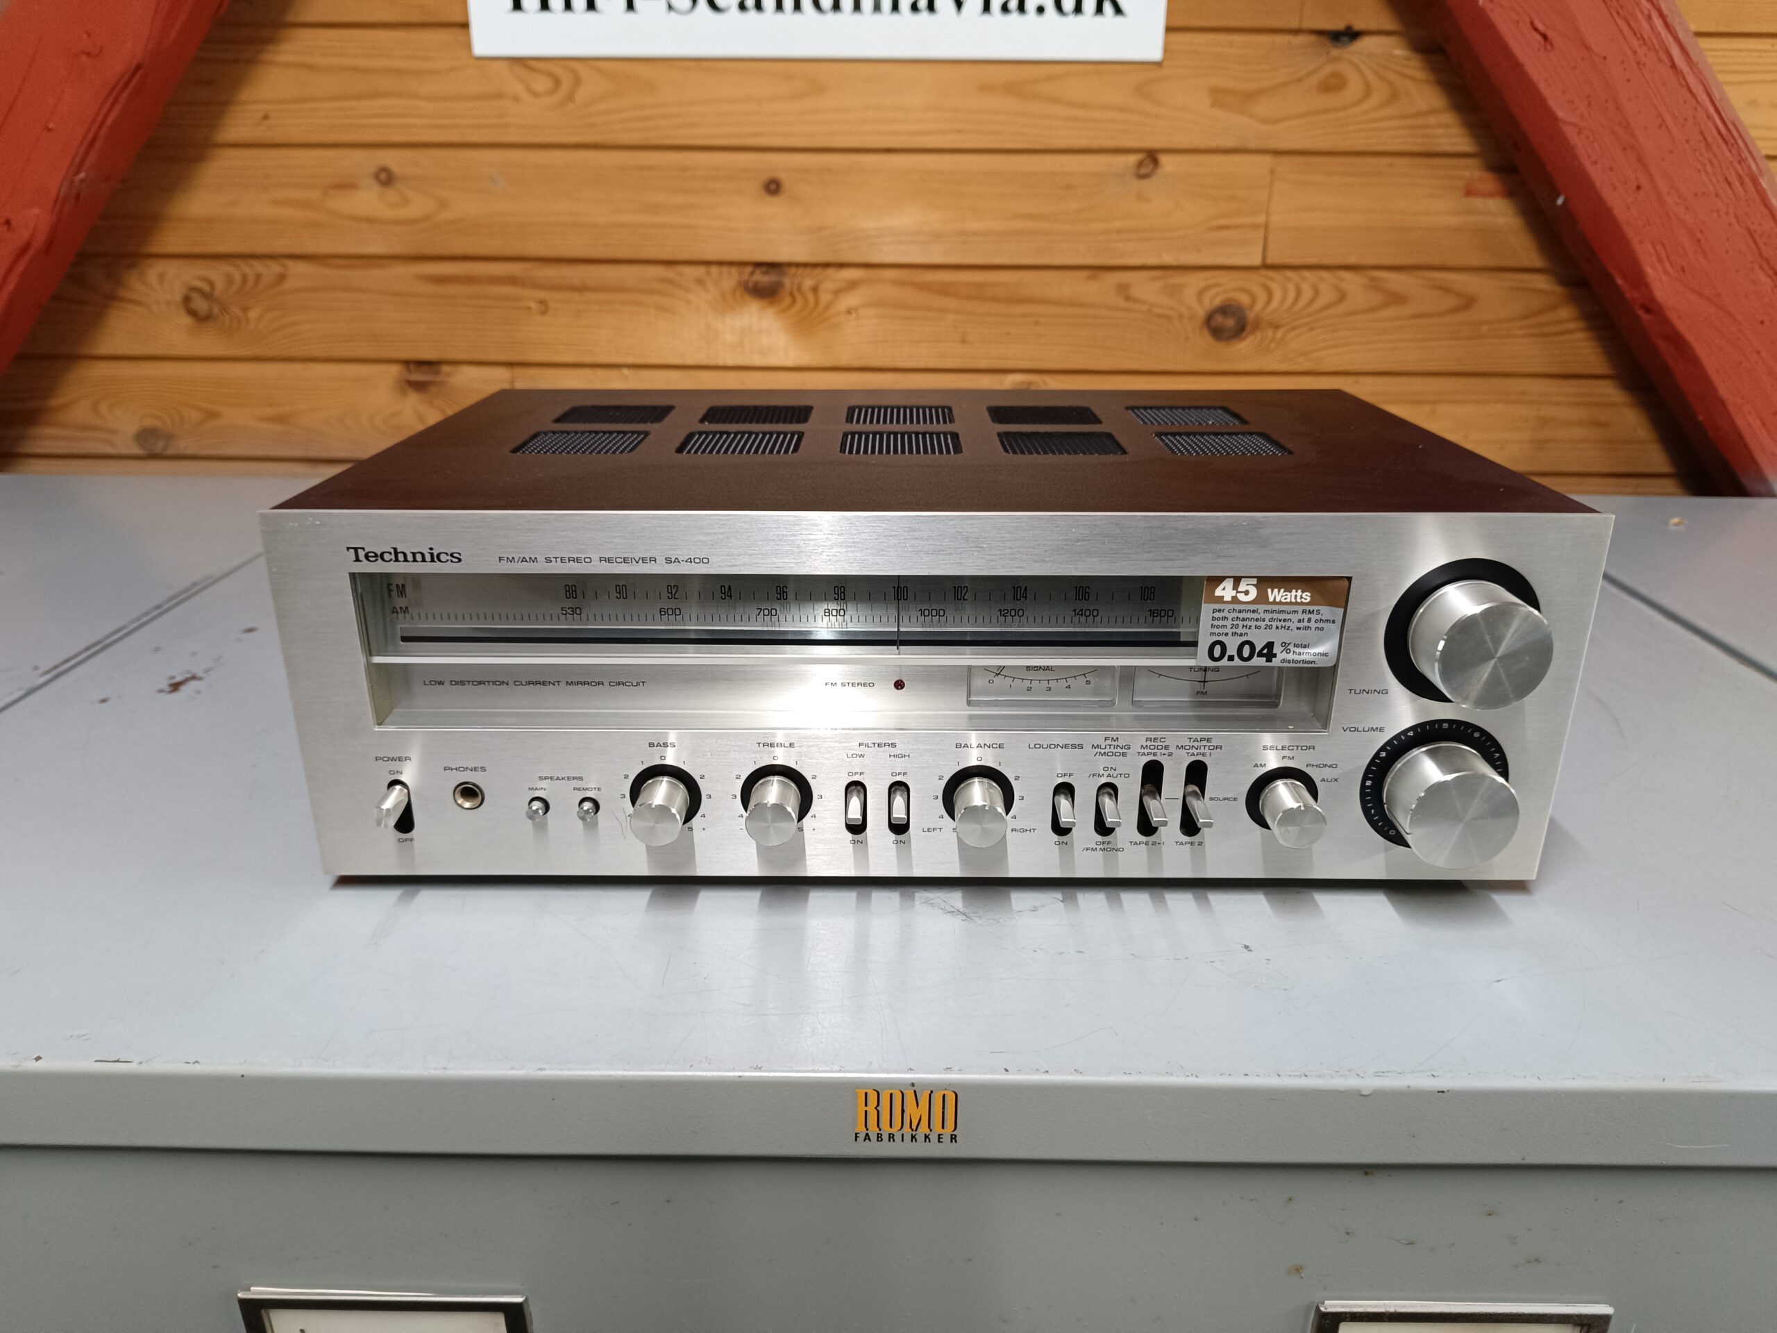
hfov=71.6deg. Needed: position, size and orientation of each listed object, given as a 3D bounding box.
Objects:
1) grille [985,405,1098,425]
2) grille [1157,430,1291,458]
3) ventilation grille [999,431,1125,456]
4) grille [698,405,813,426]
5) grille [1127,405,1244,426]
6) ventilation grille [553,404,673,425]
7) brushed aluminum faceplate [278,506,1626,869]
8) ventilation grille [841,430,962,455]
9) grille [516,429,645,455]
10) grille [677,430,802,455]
[{"bbox_3d":[0.079,-0.126,0.625,0.053,0.004,0.051,0,21,0],"label":"grille"},{"bbox_3d":[0.150,-0.100,0.557,0.053,0.004,0.051,0,21,0],"label":"grille"},{"bbox_3d":[0.078,-0.100,0.557,0.053,0.004,0.051,0,21,0],"label":"ventilation grille"},{"bbox_3d":[-0.066,-0.127,0.626,0.053,0.004,0.051,0,21,0],"label":"grille"},{"bbox_3d":[0.151,-0.126,0.625,0.053,0.004,0.051,0,21,0],"label":"grille"},{"bbox_3d":[-0.138,-0.127,0.627,0.053,0.004,0.051,0,21,0],"label":"ventilation grille"},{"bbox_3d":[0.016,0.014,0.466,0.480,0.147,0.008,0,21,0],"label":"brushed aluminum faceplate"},{"bbox_3d":[0.006,-0.100,0.558,0.053,0.004,0.051,0,21,0],"label":"ventilation grille"},{"bbox_3d":[-0.139,-0.101,0.559,0.053,0.004,0.051,0,21,0],"label":"grille"},{"bbox_3d":[-0.067,-0.100,0.558,0.053,0.004,0.051,0,21,0],"label":"grille"}]

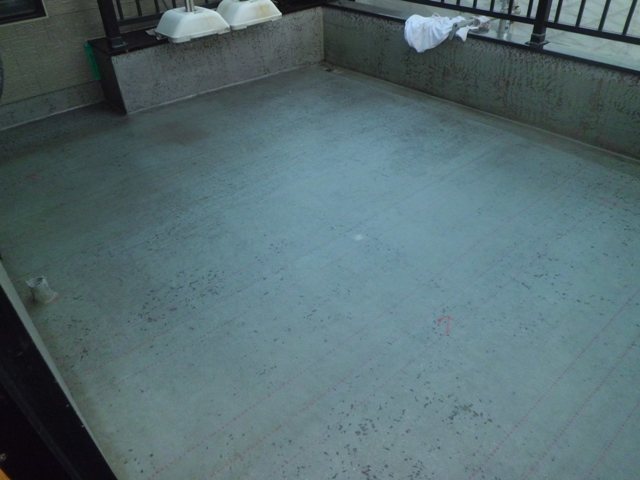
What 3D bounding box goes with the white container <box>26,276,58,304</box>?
[{"bbox_3d":[-1.167,0.206,2.010,0.087,0.092,0.087,-28,44,-30],"label":"white container"}]

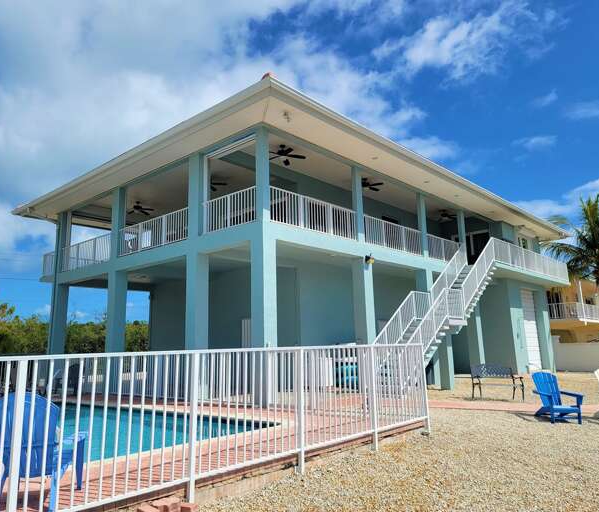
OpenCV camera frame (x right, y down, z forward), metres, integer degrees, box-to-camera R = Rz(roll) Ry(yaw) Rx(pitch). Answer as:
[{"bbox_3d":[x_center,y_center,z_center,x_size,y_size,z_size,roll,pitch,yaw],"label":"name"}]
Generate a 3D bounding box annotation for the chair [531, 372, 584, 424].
[{"bbox_3d":[5.036,2.779,9.763,0.700,0.930,0.870,-1,-10,0],"label":"chair"}]

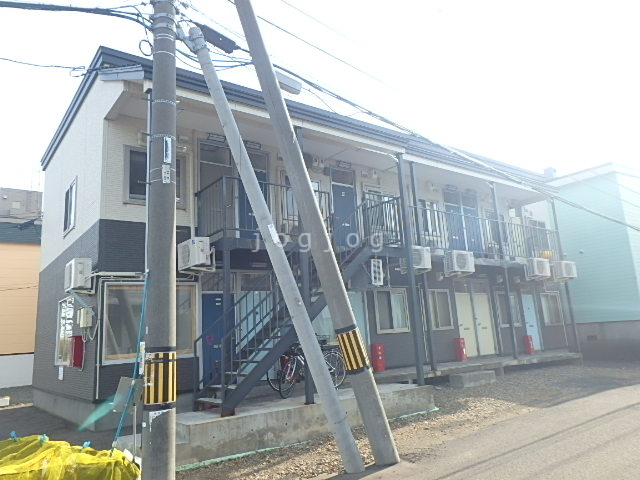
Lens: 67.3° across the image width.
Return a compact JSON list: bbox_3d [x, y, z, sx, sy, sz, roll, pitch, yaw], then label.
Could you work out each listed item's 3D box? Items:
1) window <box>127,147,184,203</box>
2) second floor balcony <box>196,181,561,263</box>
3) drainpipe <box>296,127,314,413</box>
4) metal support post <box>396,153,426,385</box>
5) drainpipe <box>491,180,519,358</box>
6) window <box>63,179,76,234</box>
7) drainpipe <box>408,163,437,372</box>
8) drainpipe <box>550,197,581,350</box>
[{"bbox_3d":[-3.274,-1.222,9.648,1.240,1.150,0.110,6,-15,-37],"label":"window"},{"bbox_3d":[3.000,0.070,13.333,13.037,1.417,1.337,5,-15,-38],"label":"second floor balcony"},{"bbox_3d":[-0.311,0.350,9.796,0.110,5.678,0.110,5,-15,-38],"label":"drainpipe"},{"bbox_3d":[1.915,0.495,10.146,0.120,4.950,0.120,6,-15,-37],"label":"metal support post"},{"bbox_3d":[5.427,0.812,14.146,0.100,5.202,0.100,6,-15,-37],"label":"drainpipe"},{"bbox_3d":[-5.851,-0.757,11.244,0.110,1.170,1.270,6,-15,-37],"label":"window"},{"bbox_3d":[2.558,0.555,11.949,0.105,5.278,0.105,6,-15,-37],"label":"drainpipe"},{"bbox_3d":[8.373,1.170,16.379,0.100,5.332,0.100,6,-15,-37],"label":"drainpipe"}]

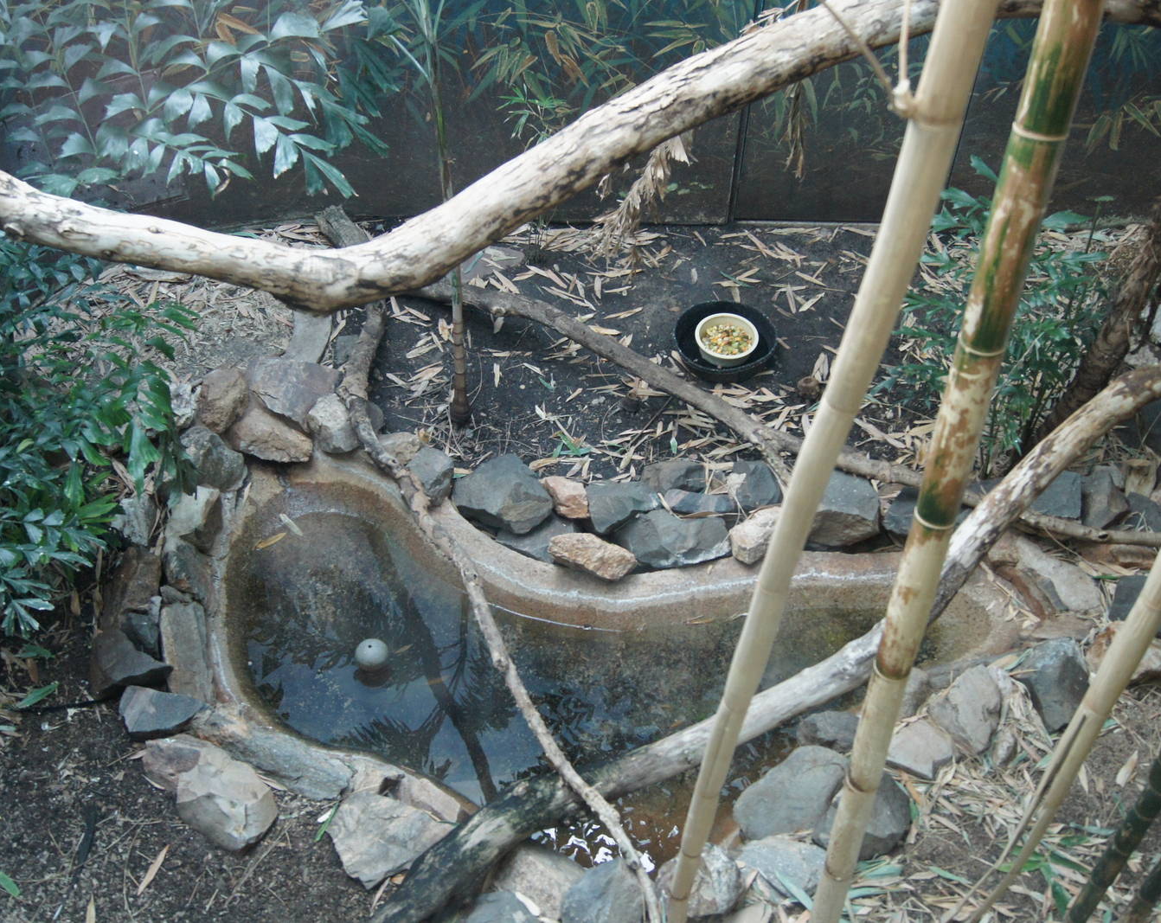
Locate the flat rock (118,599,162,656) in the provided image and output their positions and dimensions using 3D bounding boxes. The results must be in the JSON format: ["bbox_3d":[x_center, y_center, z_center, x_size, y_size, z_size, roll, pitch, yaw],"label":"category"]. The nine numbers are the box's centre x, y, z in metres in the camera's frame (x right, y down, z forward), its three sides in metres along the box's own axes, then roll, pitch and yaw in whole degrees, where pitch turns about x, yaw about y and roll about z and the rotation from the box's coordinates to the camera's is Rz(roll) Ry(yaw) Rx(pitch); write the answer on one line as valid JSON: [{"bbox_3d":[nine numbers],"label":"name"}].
[{"bbox_3d":[-0.921,0.346,2.649,0.073,0.073,0.104,-15,51,-14],"label":"flat rock"}]

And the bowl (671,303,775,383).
[{"bbox_3d":[0.370,-0.301,3.254,0.260,0.060,0.260,1,49,-1],"label":"bowl"}]

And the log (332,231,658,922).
[{"bbox_3d":[-0.341,0.056,3.008,0.249,0.210,2.361,-17,52,-14],"label":"log"}]

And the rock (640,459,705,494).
[{"bbox_3d":[0.228,0.046,3.116,0.150,0.080,0.095,-4,50,-3],"label":"rock"}]

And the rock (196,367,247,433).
[{"bbox_3d":[-0.919,-0.158,3.259,0.120,0.120,0.110,-4,50,-3],"label":"rock"}]

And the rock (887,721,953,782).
[{"bbox_3d":[0.711,0.604,2.663,0.130,0.055,0.110,20,53,16],"label":"rock"}]

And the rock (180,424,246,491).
[{"bbox_3d":[-0.905,-0.011,3.141,0.140,0.110,0.110,24,54,19],"label":"rock"}]

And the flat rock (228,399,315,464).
[{"bbox_3d":[-0.775,-0.075,3.169,0.200,0.090,0.100,21,53,17],"label":"flat rock"}]

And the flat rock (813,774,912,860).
[{"bbox_3d":[0.561,0.710,2.537,0.175,0.110,0.140,-7,50,-6],"label":"flat rock"}]

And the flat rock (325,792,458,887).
[{"bbox_3d":[-0.370,0.749,2.520,0.235,0.080,0.180,-19,53,-16],"label":"flat rock"}]

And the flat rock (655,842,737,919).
[{"bbox_3d":[0.226,0.813,2.462,0.150,0.090,0.120,-7,50,-6],"label":"flat rock"}]

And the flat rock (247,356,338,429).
[{"bbox_3d":[-0.669,-0.169,3.007,0.213,0.073,0.156,12,50,9],"label":"flat rock"}]

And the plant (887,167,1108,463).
[{"bbox_3d":[0.907,-0.320,2.897,0.426,0.645,0.416,1,49,-1],"label":"plant"}]

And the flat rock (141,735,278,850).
[{"bbox_3d":[-0.700,0.619,2.400,0.239,0.099,0.156,38,58,27],"label":"flat rock"}]

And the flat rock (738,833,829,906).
[{"bbox_3d":[0.361,0.754,2.318,0.156,0.088,0.104,1,49,-1],"label":"flat rock"}]

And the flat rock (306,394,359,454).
[{"bbox_3d":[-0.623,-0.094,3.199,0.115,0.110,0.100,16,52,13],"label":"flat rock"}]

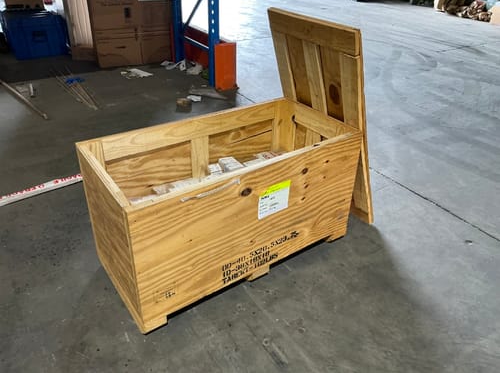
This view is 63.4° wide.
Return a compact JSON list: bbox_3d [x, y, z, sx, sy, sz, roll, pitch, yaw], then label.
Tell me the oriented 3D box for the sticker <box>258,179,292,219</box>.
[{"bbox_3d":[0.098,0.053,1.549,0.150,0.126,0.004,-19,38,-31],"label":"sticker"}]

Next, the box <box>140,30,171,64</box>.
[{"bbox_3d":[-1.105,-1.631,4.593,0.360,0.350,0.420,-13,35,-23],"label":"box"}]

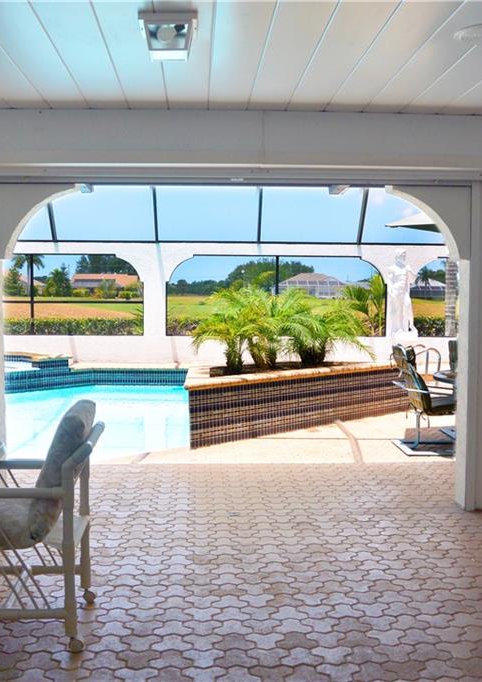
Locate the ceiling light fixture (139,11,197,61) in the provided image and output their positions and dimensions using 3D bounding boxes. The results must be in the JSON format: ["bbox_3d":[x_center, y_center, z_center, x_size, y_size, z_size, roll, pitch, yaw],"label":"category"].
[{"bbox_3d":[-0.288,-1.207,3.060,0.230,0.145,0.210,0,4,-4],"label":"ceiling light fixture"}]

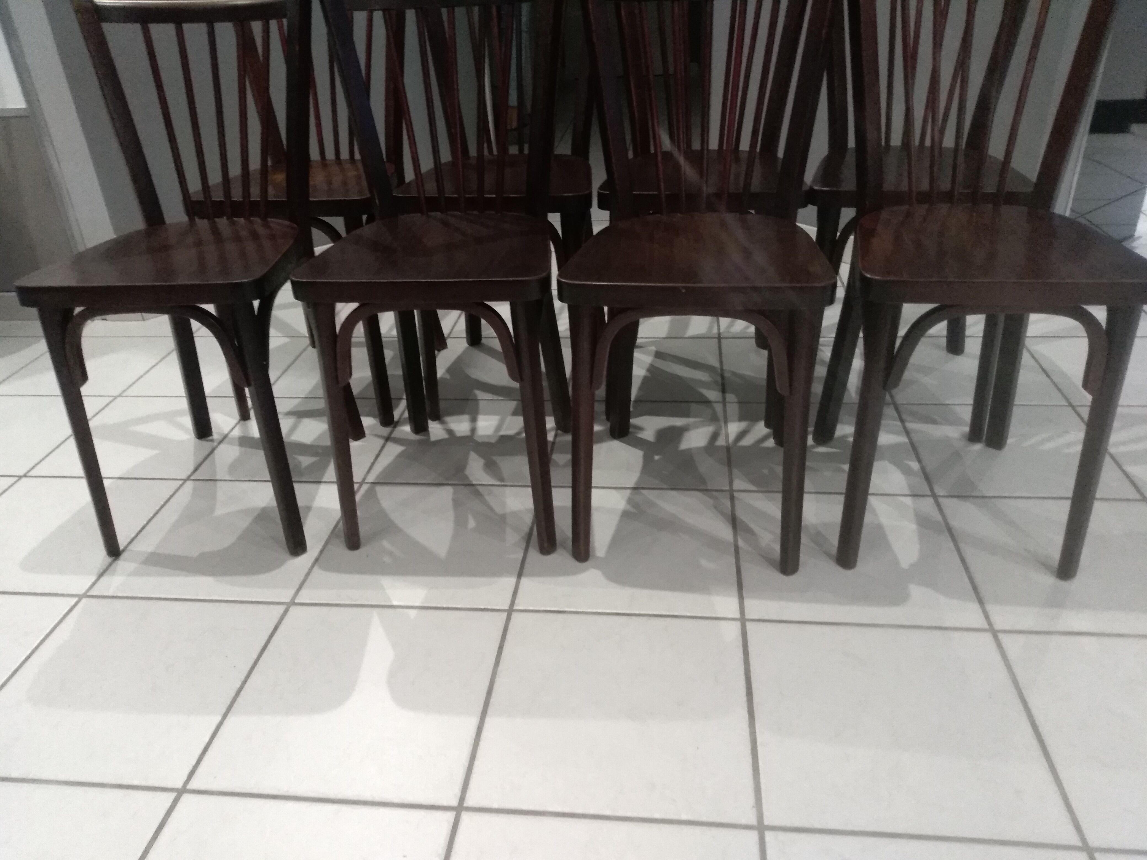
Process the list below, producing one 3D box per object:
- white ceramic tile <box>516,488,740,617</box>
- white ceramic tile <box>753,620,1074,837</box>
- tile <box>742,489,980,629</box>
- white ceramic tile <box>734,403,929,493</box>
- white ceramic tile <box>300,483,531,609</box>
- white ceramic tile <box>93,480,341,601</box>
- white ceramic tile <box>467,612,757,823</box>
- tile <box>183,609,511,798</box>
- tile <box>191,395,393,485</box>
[{"bbox_3d":[0.093,0.193,1.399,0.336,0.010,0.327,1,30,7],"label":"white ceramic tile"},{"bbox_3d":[0.395,0.363,1.074,0.336,0.010,0.327,1,30,7],"label":"white ceramic tile"},{"bbox_3d":[0.431,0.197,1.358,0.336,0.010,0.327,1,30,7],"label":"tile"},{"bbox_3d":[0.468,0.031,1.641,0.336,0.010,0.327,1,30,7],"label":"white ceramic tile"},{"bbox_3d":[-0.244,0.189,1.440,0.336,0.010,0.327,1,30,7],"label":"white ceramic tile"},{"bbox_3d":[-0.582,0.184,1.481,0.336,0.010,0.327,1,30,7],"label":"white ceramic tile"},{"bbox_3d":[0.057,0.359,1.115,0.336,0.010,0.327,1,30,7],"label":"white ceramic tile"},{"bbox_3d":[-0.281,0.355,1.156,0.336,0.010,0.327,1,30,7],"label":"tile"},{"bbox_3d":[-0.545,0.018,1.764,0.336,0.010,0.327,1,30,7],"label":"tile"}]

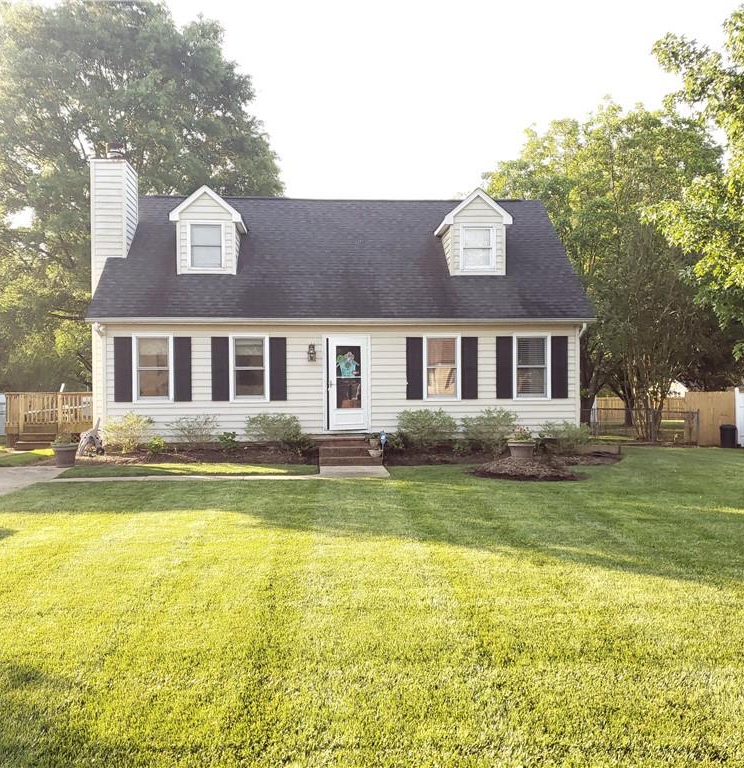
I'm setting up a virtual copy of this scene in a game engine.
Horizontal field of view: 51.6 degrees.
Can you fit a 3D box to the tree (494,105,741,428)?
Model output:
[{"bbox_3d":[8.130,-3.905,26.000,8.000,11.200,7.200,0,0,-5],"label":"tree"}]

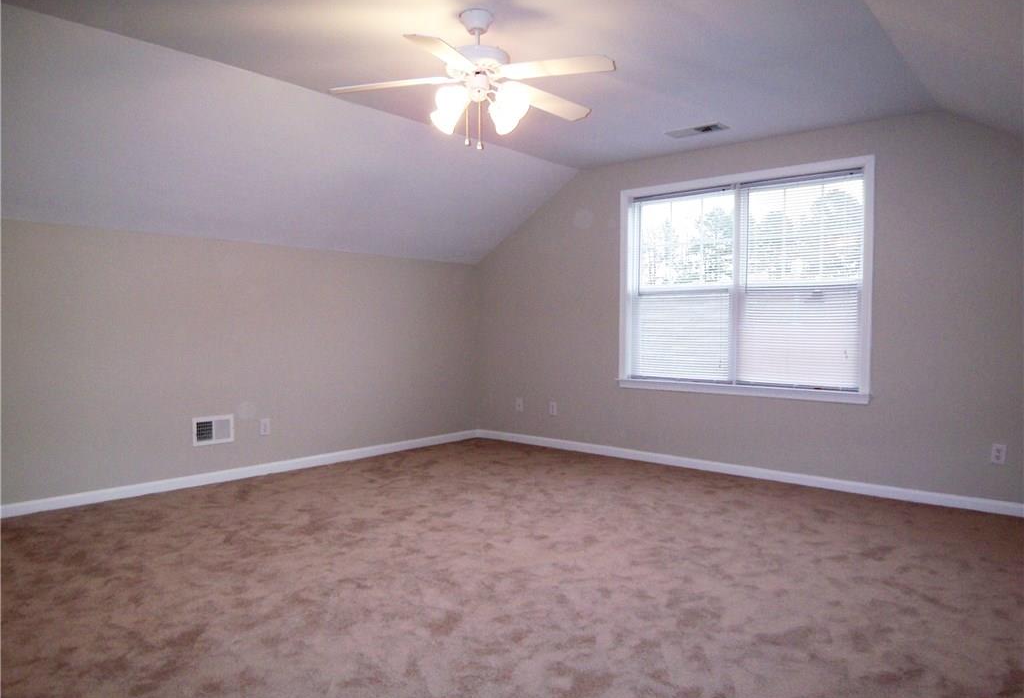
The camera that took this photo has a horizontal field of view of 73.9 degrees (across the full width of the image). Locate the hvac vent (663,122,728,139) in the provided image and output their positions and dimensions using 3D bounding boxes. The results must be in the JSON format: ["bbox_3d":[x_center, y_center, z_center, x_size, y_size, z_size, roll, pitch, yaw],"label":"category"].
[{"bbox_3d":[1.267,-1.486,4.659,0.400,0.020,0.165,2,3,42],"label":"hvac vent"}]

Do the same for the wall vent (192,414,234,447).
[{"bbox_3d":[-2.099,0.573,4.804,0.020,0.200,0.295,2,3,42],"label":"wall vent"}]

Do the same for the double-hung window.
[{"bbox_3d":[1.637,-0.470,5.027,1.760,1.480,0.050,2,3,42],"label":"double-hung window"}]

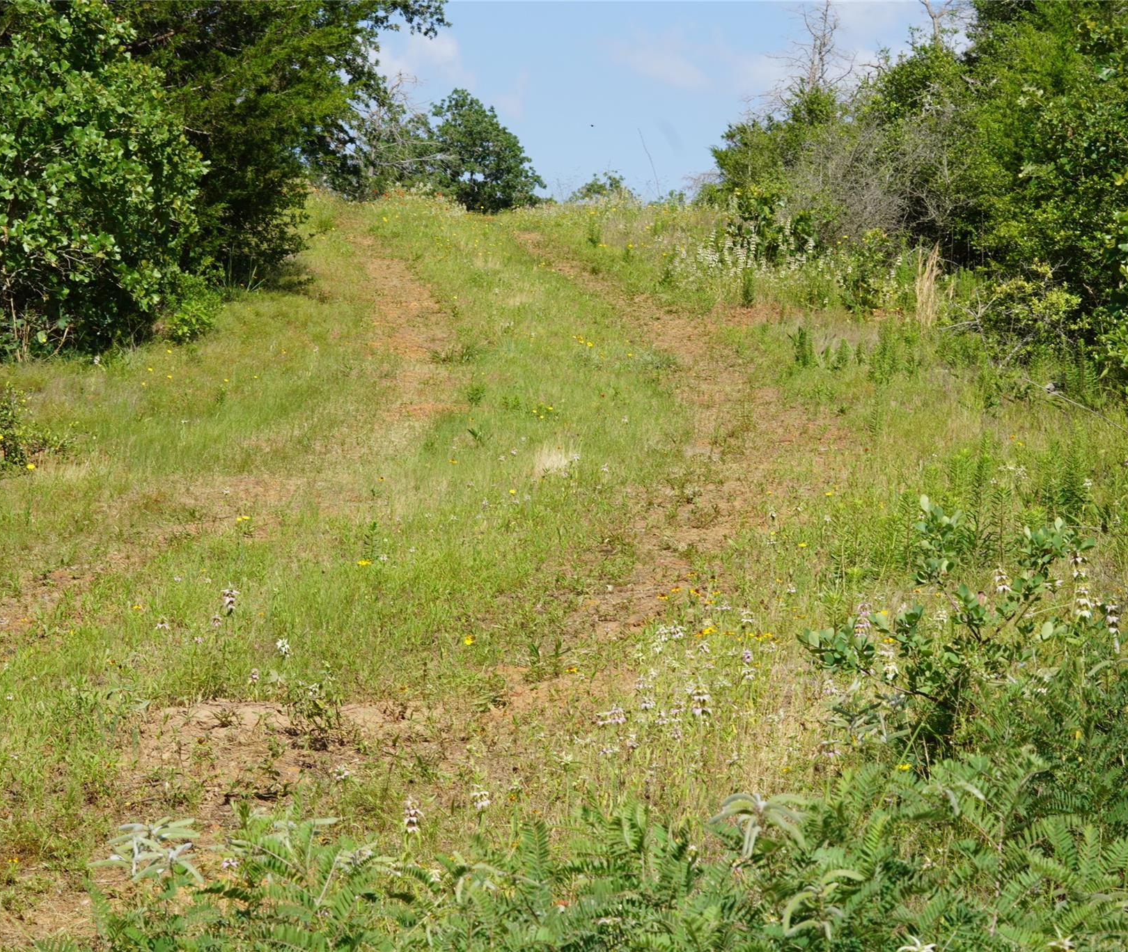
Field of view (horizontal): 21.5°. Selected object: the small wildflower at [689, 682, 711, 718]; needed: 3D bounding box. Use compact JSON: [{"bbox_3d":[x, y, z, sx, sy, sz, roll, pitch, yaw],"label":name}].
[{"bbox_3d":[0.305,0.506,6.700,0.049,0.078,0.049,0,3,0],"label":"small wildflower"}]

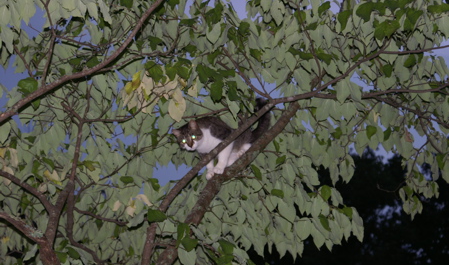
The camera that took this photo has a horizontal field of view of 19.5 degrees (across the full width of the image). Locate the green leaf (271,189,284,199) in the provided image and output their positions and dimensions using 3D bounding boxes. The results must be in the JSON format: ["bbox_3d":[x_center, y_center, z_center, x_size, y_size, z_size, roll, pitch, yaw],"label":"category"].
[{"bbox_3d":[0.204,0.239,5.050,0.056,0.041,0.030,0,-21,0],"label":"green leaf"}]

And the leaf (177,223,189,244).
[{"bbox_3d":[-0.152,0.366,4.750,0.045,0.076,0.030,0,-21,0],"label":"leaf"}]

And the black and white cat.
[{"bbox_3d":[-0.012,0.027,5.100,0.180,0.340,0.440,-19,-28,40],"label":"black and white cat"}]

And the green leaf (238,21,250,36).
[{"bbox_3d":[0.078,-0.405,5.100,0.048,0.057,0.030,0,-21,0],"label":"green leaf"}]

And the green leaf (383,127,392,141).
[{"bbox_3d":[0.654,0.008,5.250,0.041,0.059,0.030,0,-21,0],"label":"green leaf"}]

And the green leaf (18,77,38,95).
[{"bbox_3d":[-0.741,-0.174,4.950,0.078,0.071,0.030,0,-21,0],"label":"green leaf"}]

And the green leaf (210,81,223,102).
[{"bbox_3d":[-0.030,-0.152,4.850,0.046,0.078,0.030,0,-21,0],"label":"green leaf"}]

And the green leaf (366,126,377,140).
[{"bbox_3d":[0.590,0.000,5.250,0.041,0.059,0.030,0,-21,0],"label":"green leaf"}]

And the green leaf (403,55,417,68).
[{"bbox_3d":[0.728,-0.279,5.150,0.057,0.050,0.030,0,-21,0],"label":"green leaf"}]

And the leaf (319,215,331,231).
[{"bbox_3d":[0.390,0.354,5.100,0.048,0.066,0.030,0,-21,0],"label":"leaf"}]

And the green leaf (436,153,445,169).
[{"bbox_3d":[0.858,0.115,5.200,0.033,0.067,0.030,0,-21,0],"label":"green leaf"}]

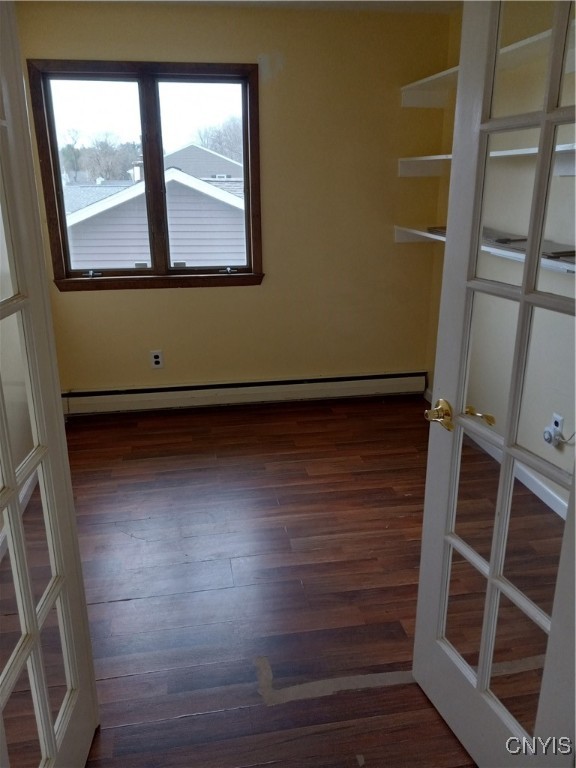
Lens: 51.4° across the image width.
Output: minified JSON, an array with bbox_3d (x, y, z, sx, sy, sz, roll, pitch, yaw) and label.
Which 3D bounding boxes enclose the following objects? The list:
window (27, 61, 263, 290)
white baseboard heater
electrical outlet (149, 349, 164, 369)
[{"bbox_3d":[-0.804,-1.224,3.618,1.295,1.284,0.085,-3,18,-9],"label":"window"},{"bbox_3d":[-0.237,0.073,4.062,2.480,0.167,0.070,-3,18,-9],"label":"white baseboard heater"},{"bbox_3d":[-0.857,-0.156,3.918,0.072,0.116,0.010,-3,18,-9],"label":"electrical outlet"}]

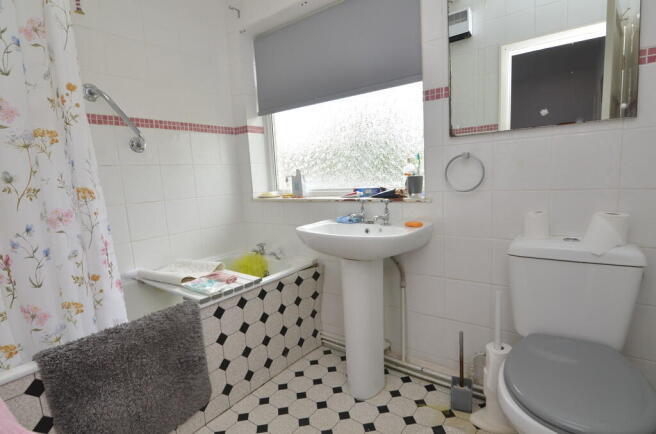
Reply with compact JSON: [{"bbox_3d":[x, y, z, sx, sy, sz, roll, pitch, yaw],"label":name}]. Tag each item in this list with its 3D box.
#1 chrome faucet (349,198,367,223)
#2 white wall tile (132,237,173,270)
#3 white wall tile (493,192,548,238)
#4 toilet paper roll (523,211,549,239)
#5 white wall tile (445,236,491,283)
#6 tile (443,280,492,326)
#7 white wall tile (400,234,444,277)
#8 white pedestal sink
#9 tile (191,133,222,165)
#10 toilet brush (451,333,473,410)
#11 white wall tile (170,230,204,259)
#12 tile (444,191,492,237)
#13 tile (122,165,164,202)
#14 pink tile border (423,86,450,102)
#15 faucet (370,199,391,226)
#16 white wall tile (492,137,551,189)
[{"bbox_3d":[0.157,-0.027,1.667,0.056,0.122,0.120,2,9,36],"label":"chrome faucet"},{"bbox_3d":[-0.986,0.221,1.839,0.010,0.200,0.200,2,9,36],"label":"white wall tile"},{"bbox_3d":[0.776,-0.008,1.326,0.200,0.200,0.010,2,9,36],"label":"white wall tile"},{"bbox_3d":[0.788,0.030,1.236,0.077,0.099,0.077,2,9,36],"label":"toilet paper roll"},{"bbox_3d":[0.623,0.186,1.469,0.200,0.200,0.010,2,9,36],"label":"white wall tile"},{"bbox_3d":[0.635,0.389,1.497,0.200,0.200,0.010,2,9,36],"label":"tile"},{"bbox_3d":[0.452,0.177,1.567,0.199,0.199,0.010,2,9,36],"label":"white wall tile"},{"bbox_3d":[0.154,0.436,1.596,0.570,0.770,0.399,2,9,36],"label":"white pedestal sink"},{"bbox_3d":[-0.768,-0.434,2.069,0.010,0.197,0.200,2,9,36],"label":"tile"},{"bbox_3d":[0.582,0.658,1.424,0.085,0.350,0.083,0,7,21],"label":"toilet brush"},{"bbox_3d":[-0.866,0.190,1.992,0.010,0.190,0.200,2,9,36],"label":"white wall tile"},{"bbox_3d":[0.613,-0.014,1.444,0.200,0.200,0.010,2,9,36],"label":"tile"},{"bbox_3d":[-1.002,-0.179,1.782,0.010,0.200,0.200,2,9,36],"label":"tile"},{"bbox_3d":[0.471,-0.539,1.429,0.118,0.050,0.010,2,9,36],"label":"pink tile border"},{"bbox_3d":[0.255,-0.018,1.532,0.055,0.120,0.120,2,9,36],"label":"faucet"},{"bbox_3d":[0.770,-0.206,1.306,0.200,0.200,0.010,2,9,36],"label":"white wall tile"}]

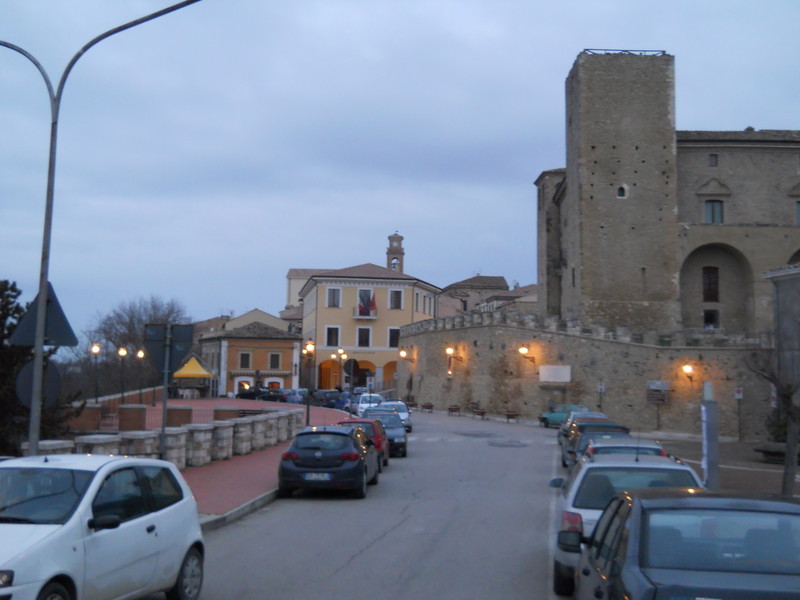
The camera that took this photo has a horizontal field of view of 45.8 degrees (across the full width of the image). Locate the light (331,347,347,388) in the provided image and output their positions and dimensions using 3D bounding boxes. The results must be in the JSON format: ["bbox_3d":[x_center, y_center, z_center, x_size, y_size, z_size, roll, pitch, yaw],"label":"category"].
[{"bbox_3d":[-4.313,5.498,67.000,1.150,4.300,1.000,1,-7,0],"label":"light"}]

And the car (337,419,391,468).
[{"bbox_3d":[-1.247,4.098,27.192,1.640,1.480,3.750,0,-5,3],"label":"car"}]

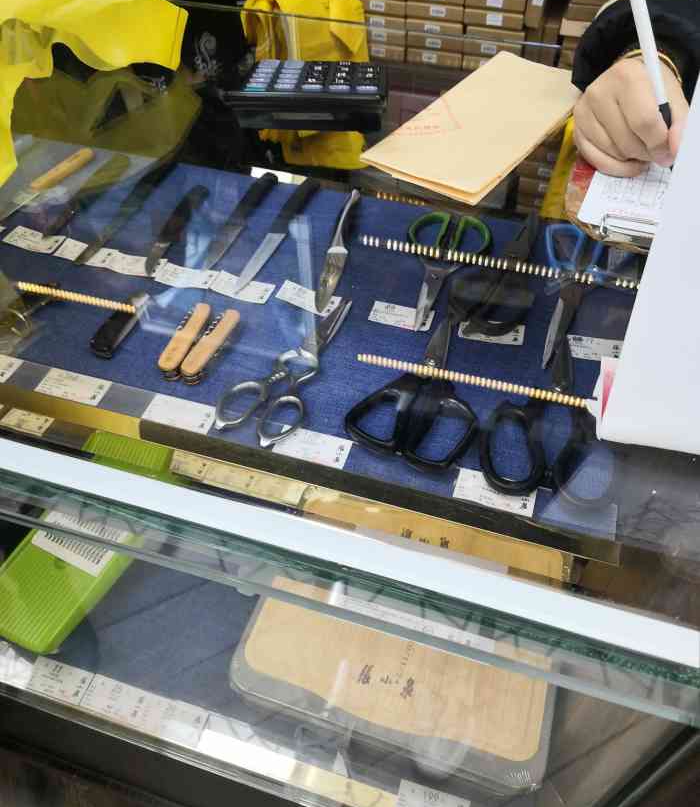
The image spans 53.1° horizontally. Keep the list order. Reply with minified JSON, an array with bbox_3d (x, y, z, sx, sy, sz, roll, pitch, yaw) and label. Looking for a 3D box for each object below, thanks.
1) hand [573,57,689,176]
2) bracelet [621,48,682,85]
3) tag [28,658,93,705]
[{"bbox_3d":[0.202,-0.204,0.502,0.088,0.060,0.088,4,51,5],"label":"hand"},{"bbox_3d":[0.222,-0.239,0.517,0.055,0.060,0.012,26,67,18],"label":"bracelet"},{"bbox_3d":[-0.361,0.346,0.875,0.077,0.002,0.037,13,52,12],"label":"tag"}]

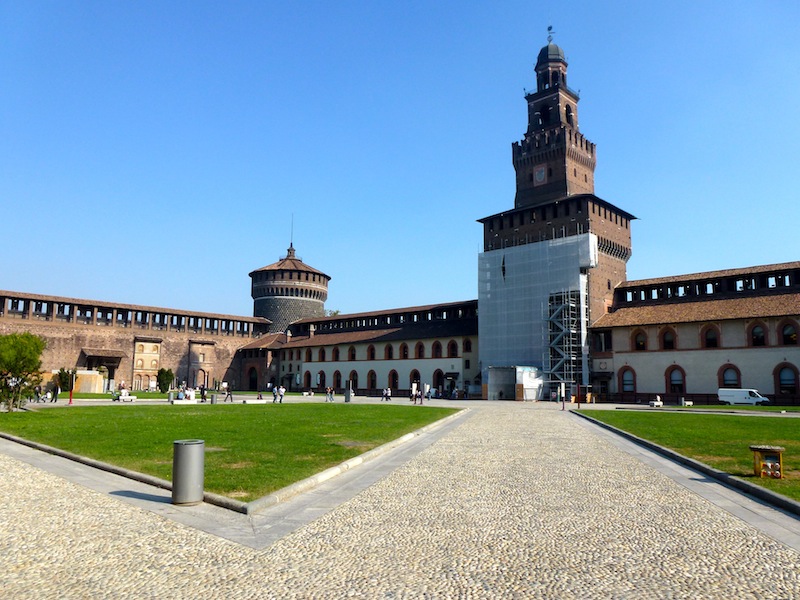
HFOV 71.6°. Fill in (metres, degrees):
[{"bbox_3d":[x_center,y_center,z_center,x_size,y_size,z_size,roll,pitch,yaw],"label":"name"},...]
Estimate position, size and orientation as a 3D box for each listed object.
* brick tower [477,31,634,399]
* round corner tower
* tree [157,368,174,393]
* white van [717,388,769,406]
[{"bbox_3d":[29.541,-17.209,102.839,22.600,70.085,21.800,-8,-12,43],"label":"brick tower"},{"bbox_3d":[-33.041,4.884,164.754,23.973,44.187,23.973,-8,-12,43],"label":"round corner tower"},{"bbox_3d":[-43.891,15.187,104.000,3.056,4.631,3.056,4,-10,-22],"label":"tree"},{"bbox_3d":[42.978,12.091,69.314,5.150,2.200,2.000,-8,-12,43],"label":"white van"}]

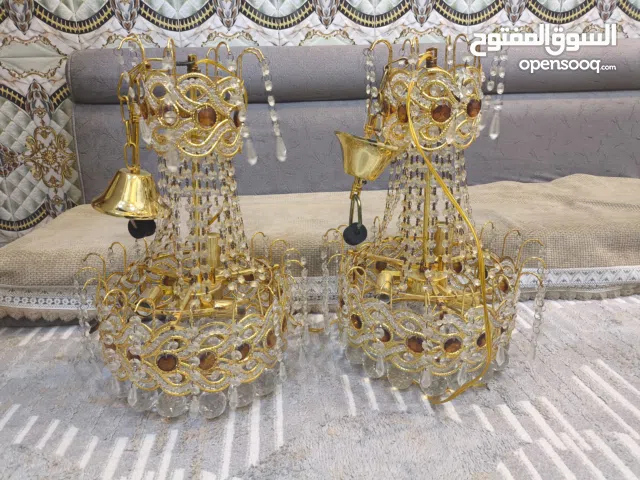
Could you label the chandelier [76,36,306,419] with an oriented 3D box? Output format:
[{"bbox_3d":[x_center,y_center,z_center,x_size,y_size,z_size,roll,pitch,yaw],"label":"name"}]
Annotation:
[{"bbox_3d":[-0.203,-0.035,0.756,0.380,0.550,0.380,2,18,0],"label":"chandelier"}]

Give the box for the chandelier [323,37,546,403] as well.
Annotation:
[{"bbox_3d":[0.186,-0.050,0.799,0.380,0.550,0.380,-3,20,0],"label":"chandelier"}]

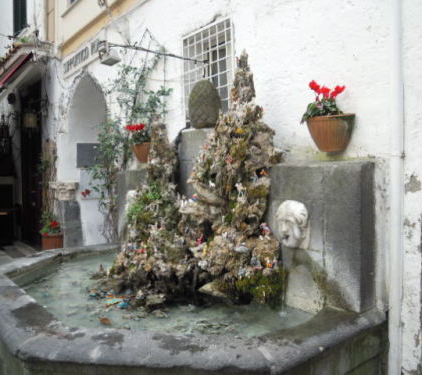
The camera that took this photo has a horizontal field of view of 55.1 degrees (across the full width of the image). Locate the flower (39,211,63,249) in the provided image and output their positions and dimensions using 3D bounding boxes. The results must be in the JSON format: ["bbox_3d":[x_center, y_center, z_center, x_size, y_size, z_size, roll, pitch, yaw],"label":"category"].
[{"bbox_3d":[-2.640,0.770,6.700,0.370,0.750,0.370,-1,2,-40],"label":"flower"}]

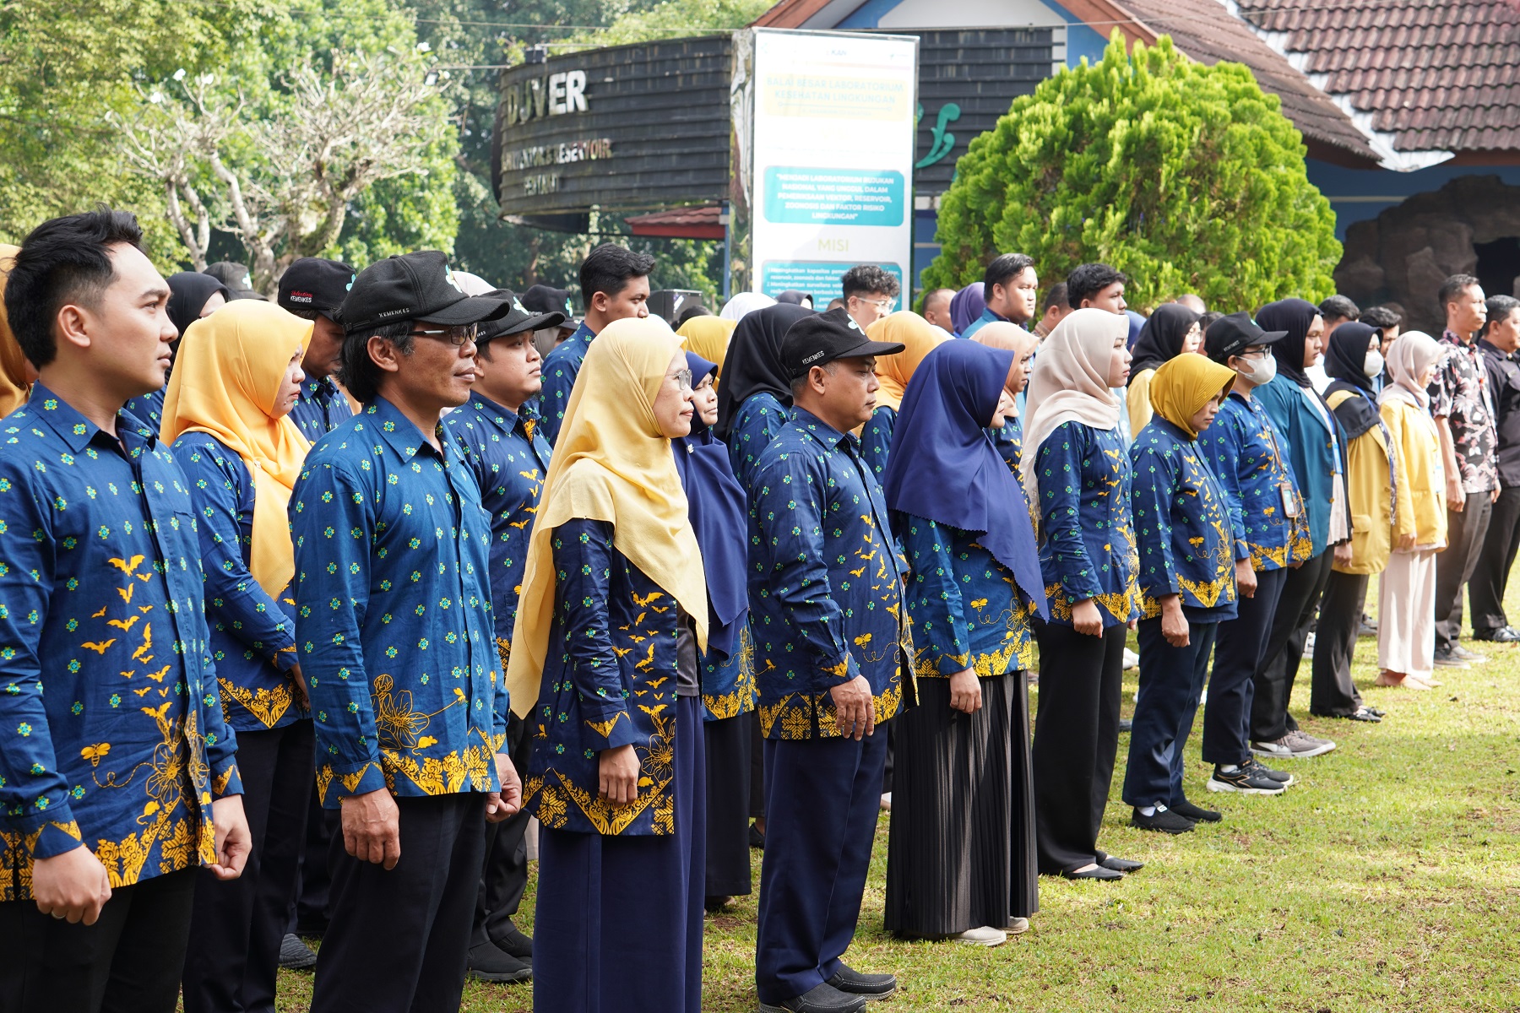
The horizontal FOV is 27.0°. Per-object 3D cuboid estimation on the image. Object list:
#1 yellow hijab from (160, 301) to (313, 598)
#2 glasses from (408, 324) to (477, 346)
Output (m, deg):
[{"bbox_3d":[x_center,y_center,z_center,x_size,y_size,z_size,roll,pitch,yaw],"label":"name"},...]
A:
[{"bbox_3d":[-1.144,-0.126,6.970,0.350,0.650,0.370,1,4,19],"label":"yellow hijab"},{"bbox_3d":[-0.574,-0.295,5.460,0.145,0.045,0.140,2,4,18],"label":"glasses"}]

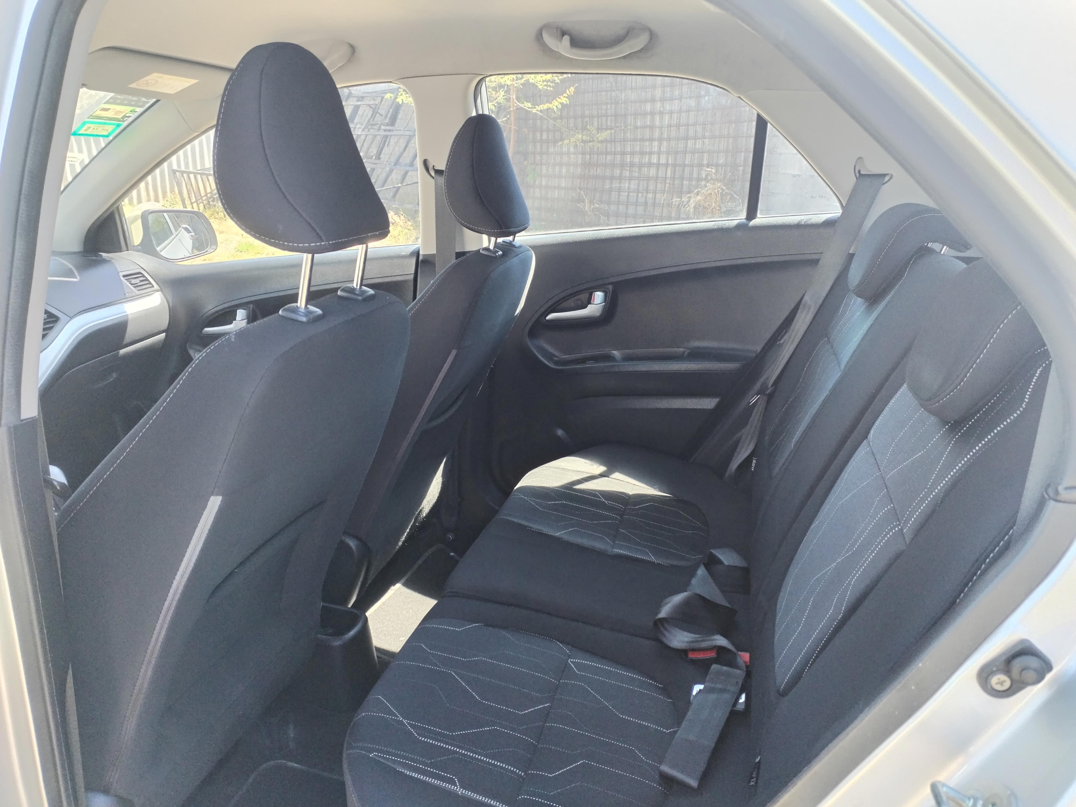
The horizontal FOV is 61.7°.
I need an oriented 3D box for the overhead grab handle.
[{"bbox_3d":[0.102,-0.638,1.593,0.193,0.058,0.045,5,16,12],"label":"overhead grab handle"}]

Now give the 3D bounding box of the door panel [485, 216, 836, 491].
[{"bbox_3d":[0.226,-0.070,1.833,0.680,0.645,0.090,5,16,12],"label":"door panel"}]

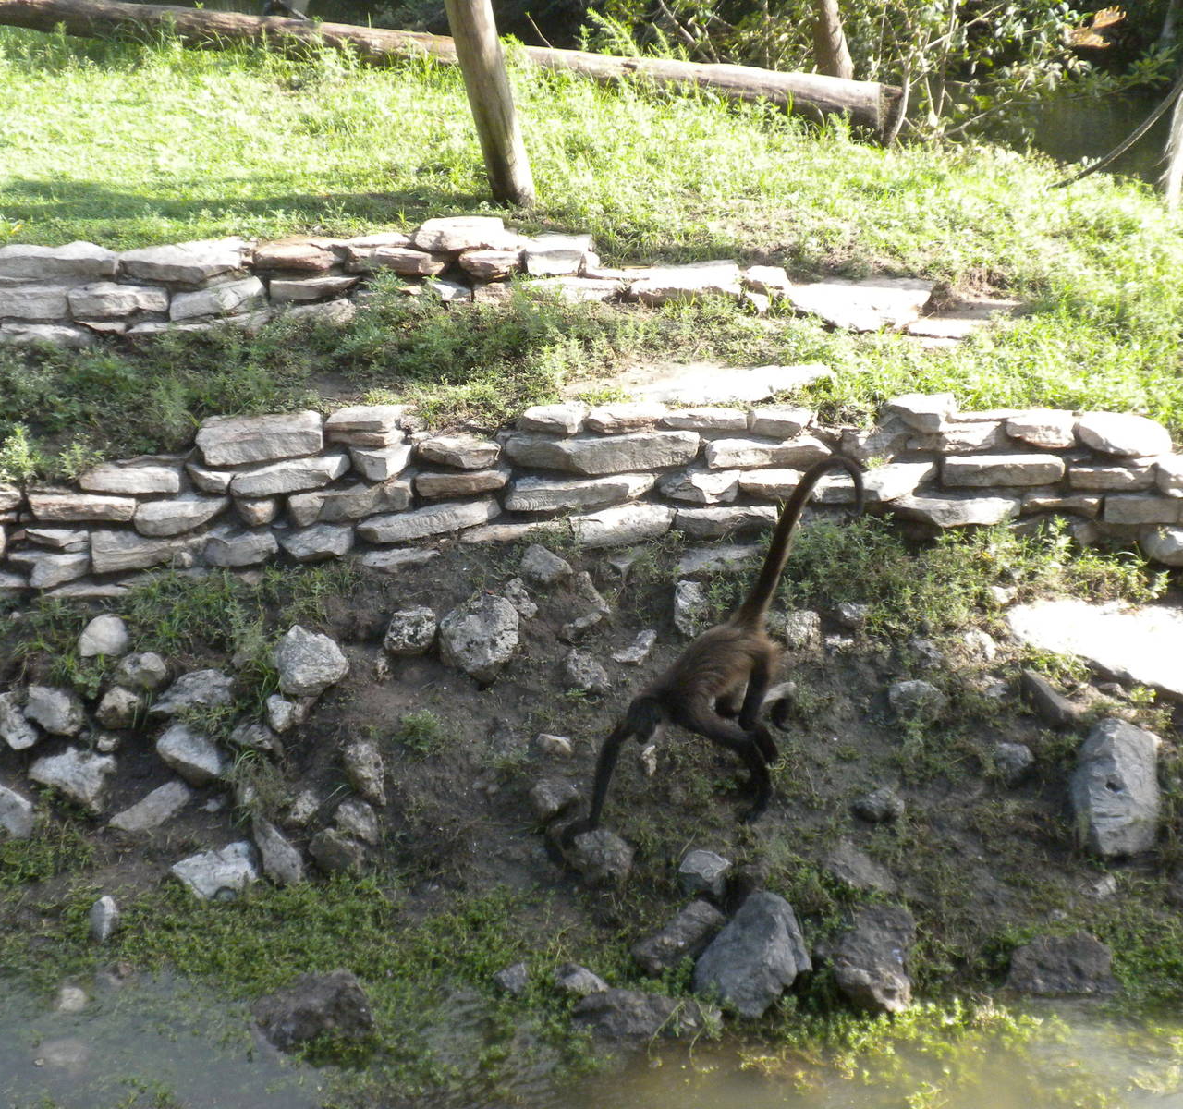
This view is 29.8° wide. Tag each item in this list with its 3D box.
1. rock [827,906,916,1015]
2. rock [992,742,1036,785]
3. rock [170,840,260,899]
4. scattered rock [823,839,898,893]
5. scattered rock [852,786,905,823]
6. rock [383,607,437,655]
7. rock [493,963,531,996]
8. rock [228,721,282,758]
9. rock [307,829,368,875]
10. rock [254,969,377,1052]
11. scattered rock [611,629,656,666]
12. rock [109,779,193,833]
[{"bbox_3d":[0.814,1.179,6.451,0.250,0.250,0.230,3,20,8],"label":"rock"},{"bbox_3d":[1.136,0.562,5.974,0.118,0.105,0.099,0,18,0],"label":"rock"},{"bbox_3d":[-0.988,0.833,5.843,0.234,0.138,0.143,0,18,0],"label":"rock"},{"bbox_3d":[0.734,0.854,6.070,0.202,0.143,0.182,0,18,0],"label":"scattered rock"},{"bbox_3d":[0.803,0.700,6.217,0.149,0.098,0.126,0,18,0],"label":"scattered rock"},{"bbox_3d":[-0.547,0.232,6.704,0.164,0.139,0.139,0,18,0],"label":"rock"},{"bbox_3d":[-0.210,1.120,5.852,0.100,0.084,0.085,0,18,0],"label":"rock"},{"bbox_3d":[-1.076,0.593,7.100,0.170,0.090,0.110,22,42,26],"label":"rock"},{"bbox_3d":[-0.778,0.914,6.850,0.180,0.125,0.140,10,33,16],"label":"rock"},{"bbox_3d":[-0.684,1.123,5.468,0.301,0.185,0.195,0,18,0],"label":"rock"},{"bbox_3d":[0.136,0.301,7.179,0.146,0.090,0.112,0,20,1],"label":"scattered rock"},{"bbox_3d":[-1.383,0.788,6.970,0.275,0.075,0.105,-28,49,-28],"label":"rock"}]

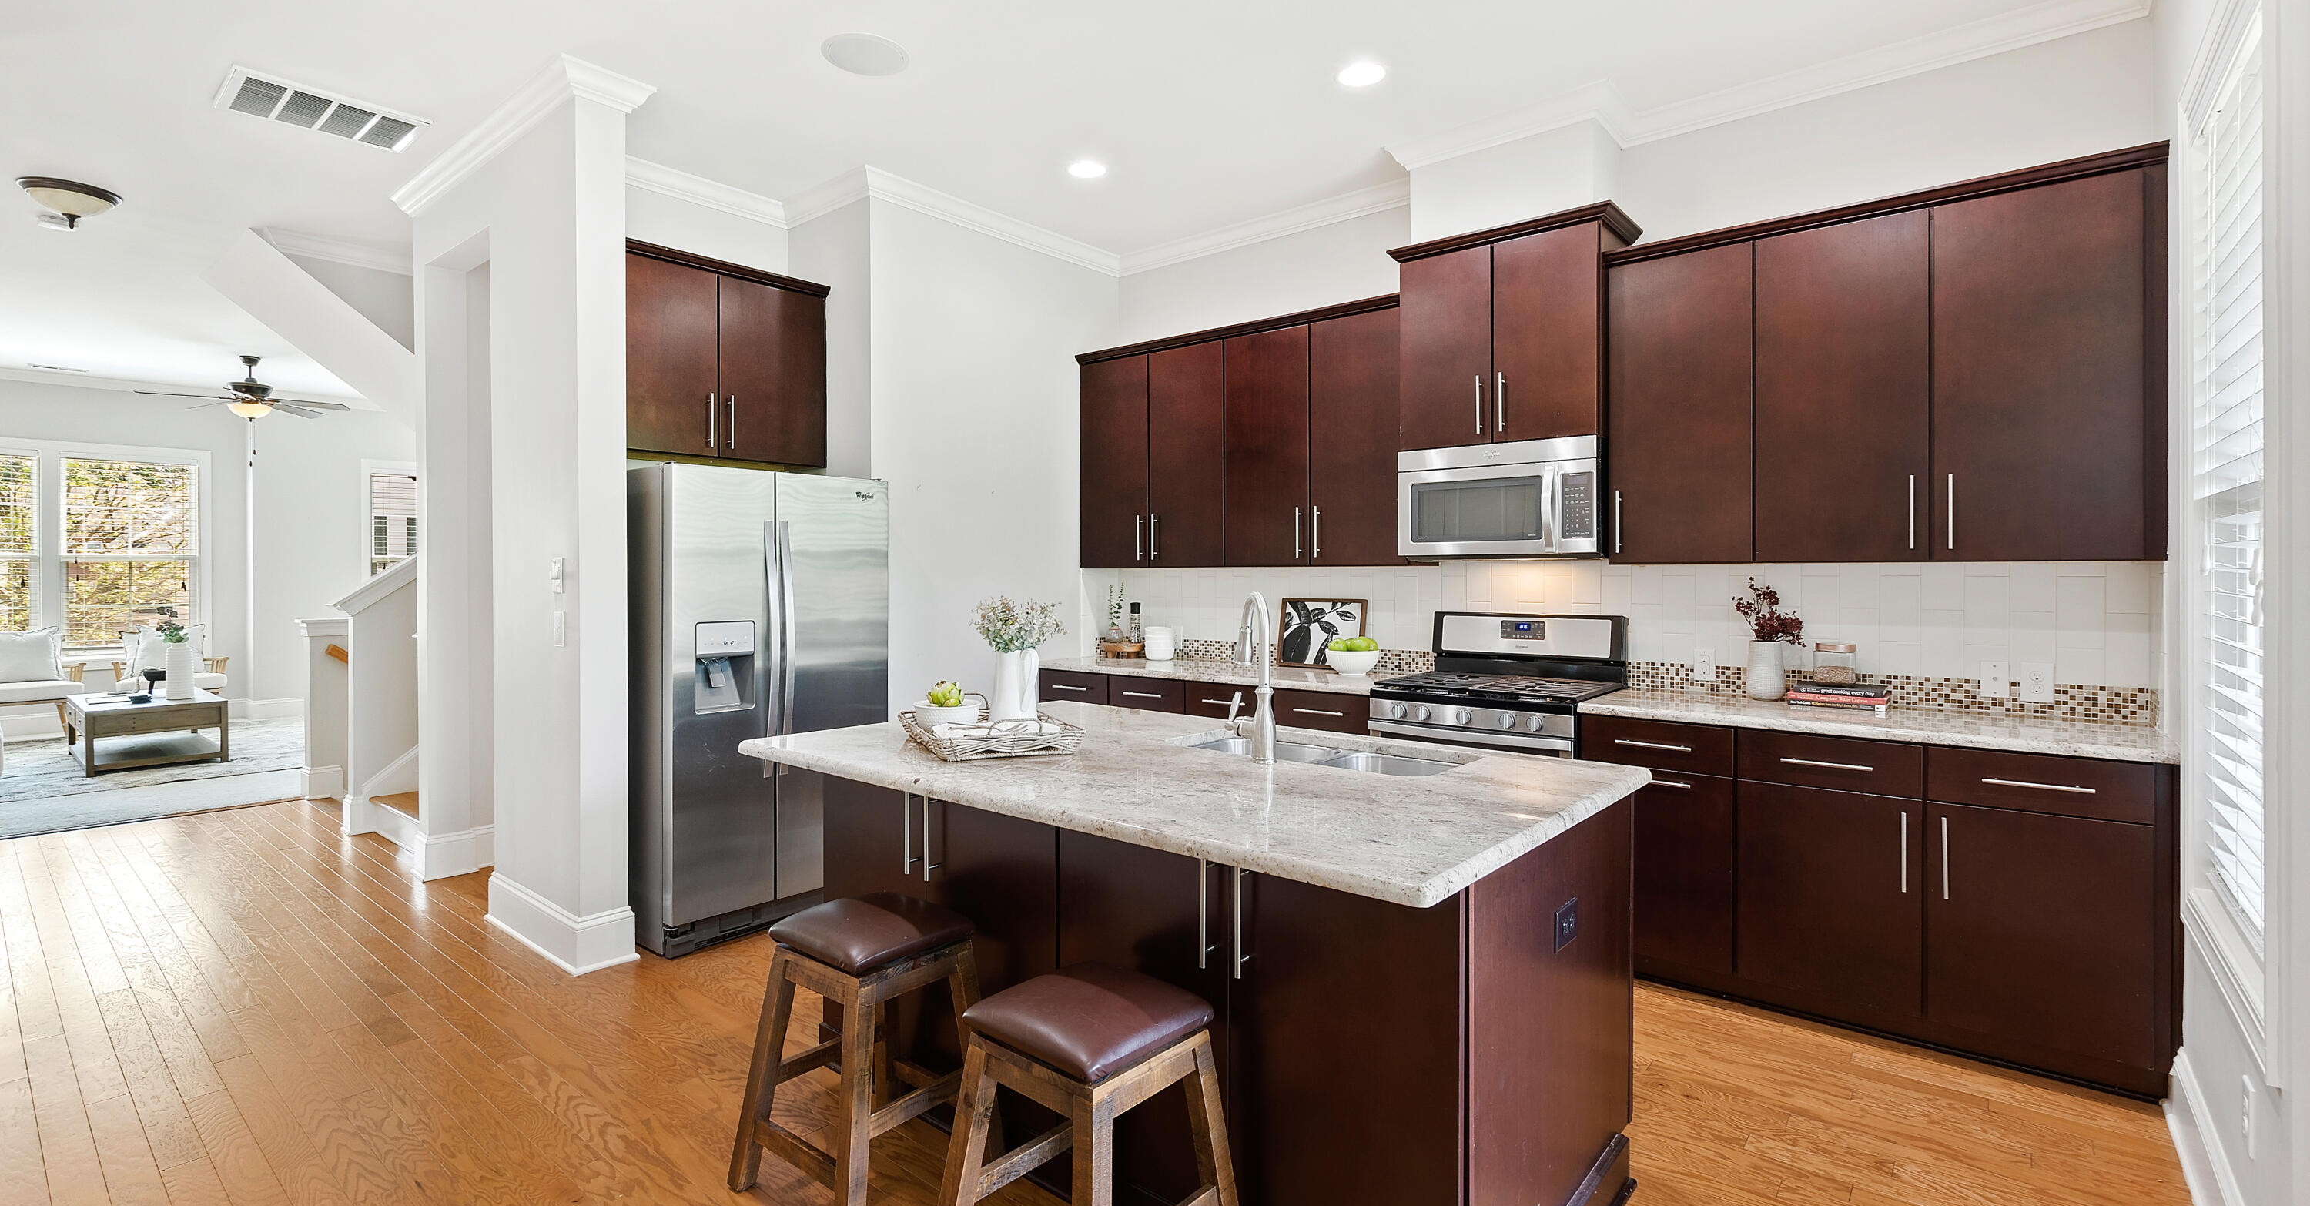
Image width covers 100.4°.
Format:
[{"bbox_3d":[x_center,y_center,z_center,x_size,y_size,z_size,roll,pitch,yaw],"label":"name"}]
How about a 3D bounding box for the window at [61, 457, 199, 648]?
[{"bbox_3d":[-9.174,-0.411,8.637,0.102,1.707,0.865,1,1,40],"label":"window"}]

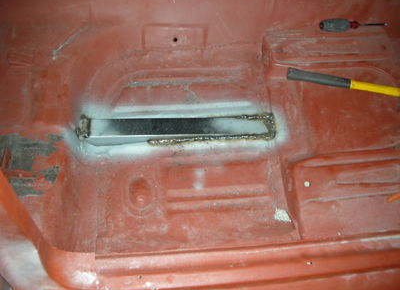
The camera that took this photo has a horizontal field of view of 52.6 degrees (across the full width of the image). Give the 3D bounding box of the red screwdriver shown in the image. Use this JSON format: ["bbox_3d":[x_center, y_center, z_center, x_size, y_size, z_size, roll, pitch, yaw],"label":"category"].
[{"bbox_3d":[0.414,-0.320,1.080,0.192,0.033,0.033,-3,61,-8],"label":"red screwdriver"}]

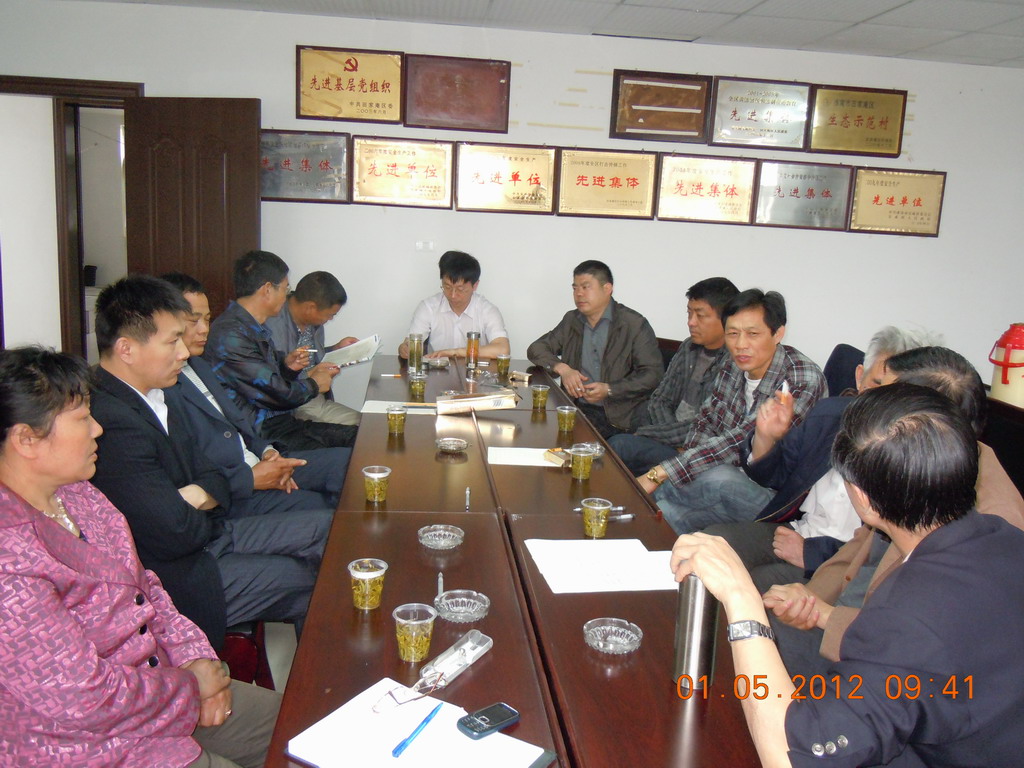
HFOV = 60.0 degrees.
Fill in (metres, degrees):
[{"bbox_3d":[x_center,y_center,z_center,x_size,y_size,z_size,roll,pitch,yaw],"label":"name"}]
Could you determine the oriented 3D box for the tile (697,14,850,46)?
[{"bbox_3d":[1.409,-1.895,4.773,0.610,0.016,0.610,1,10,-7],"label":"tile"}]

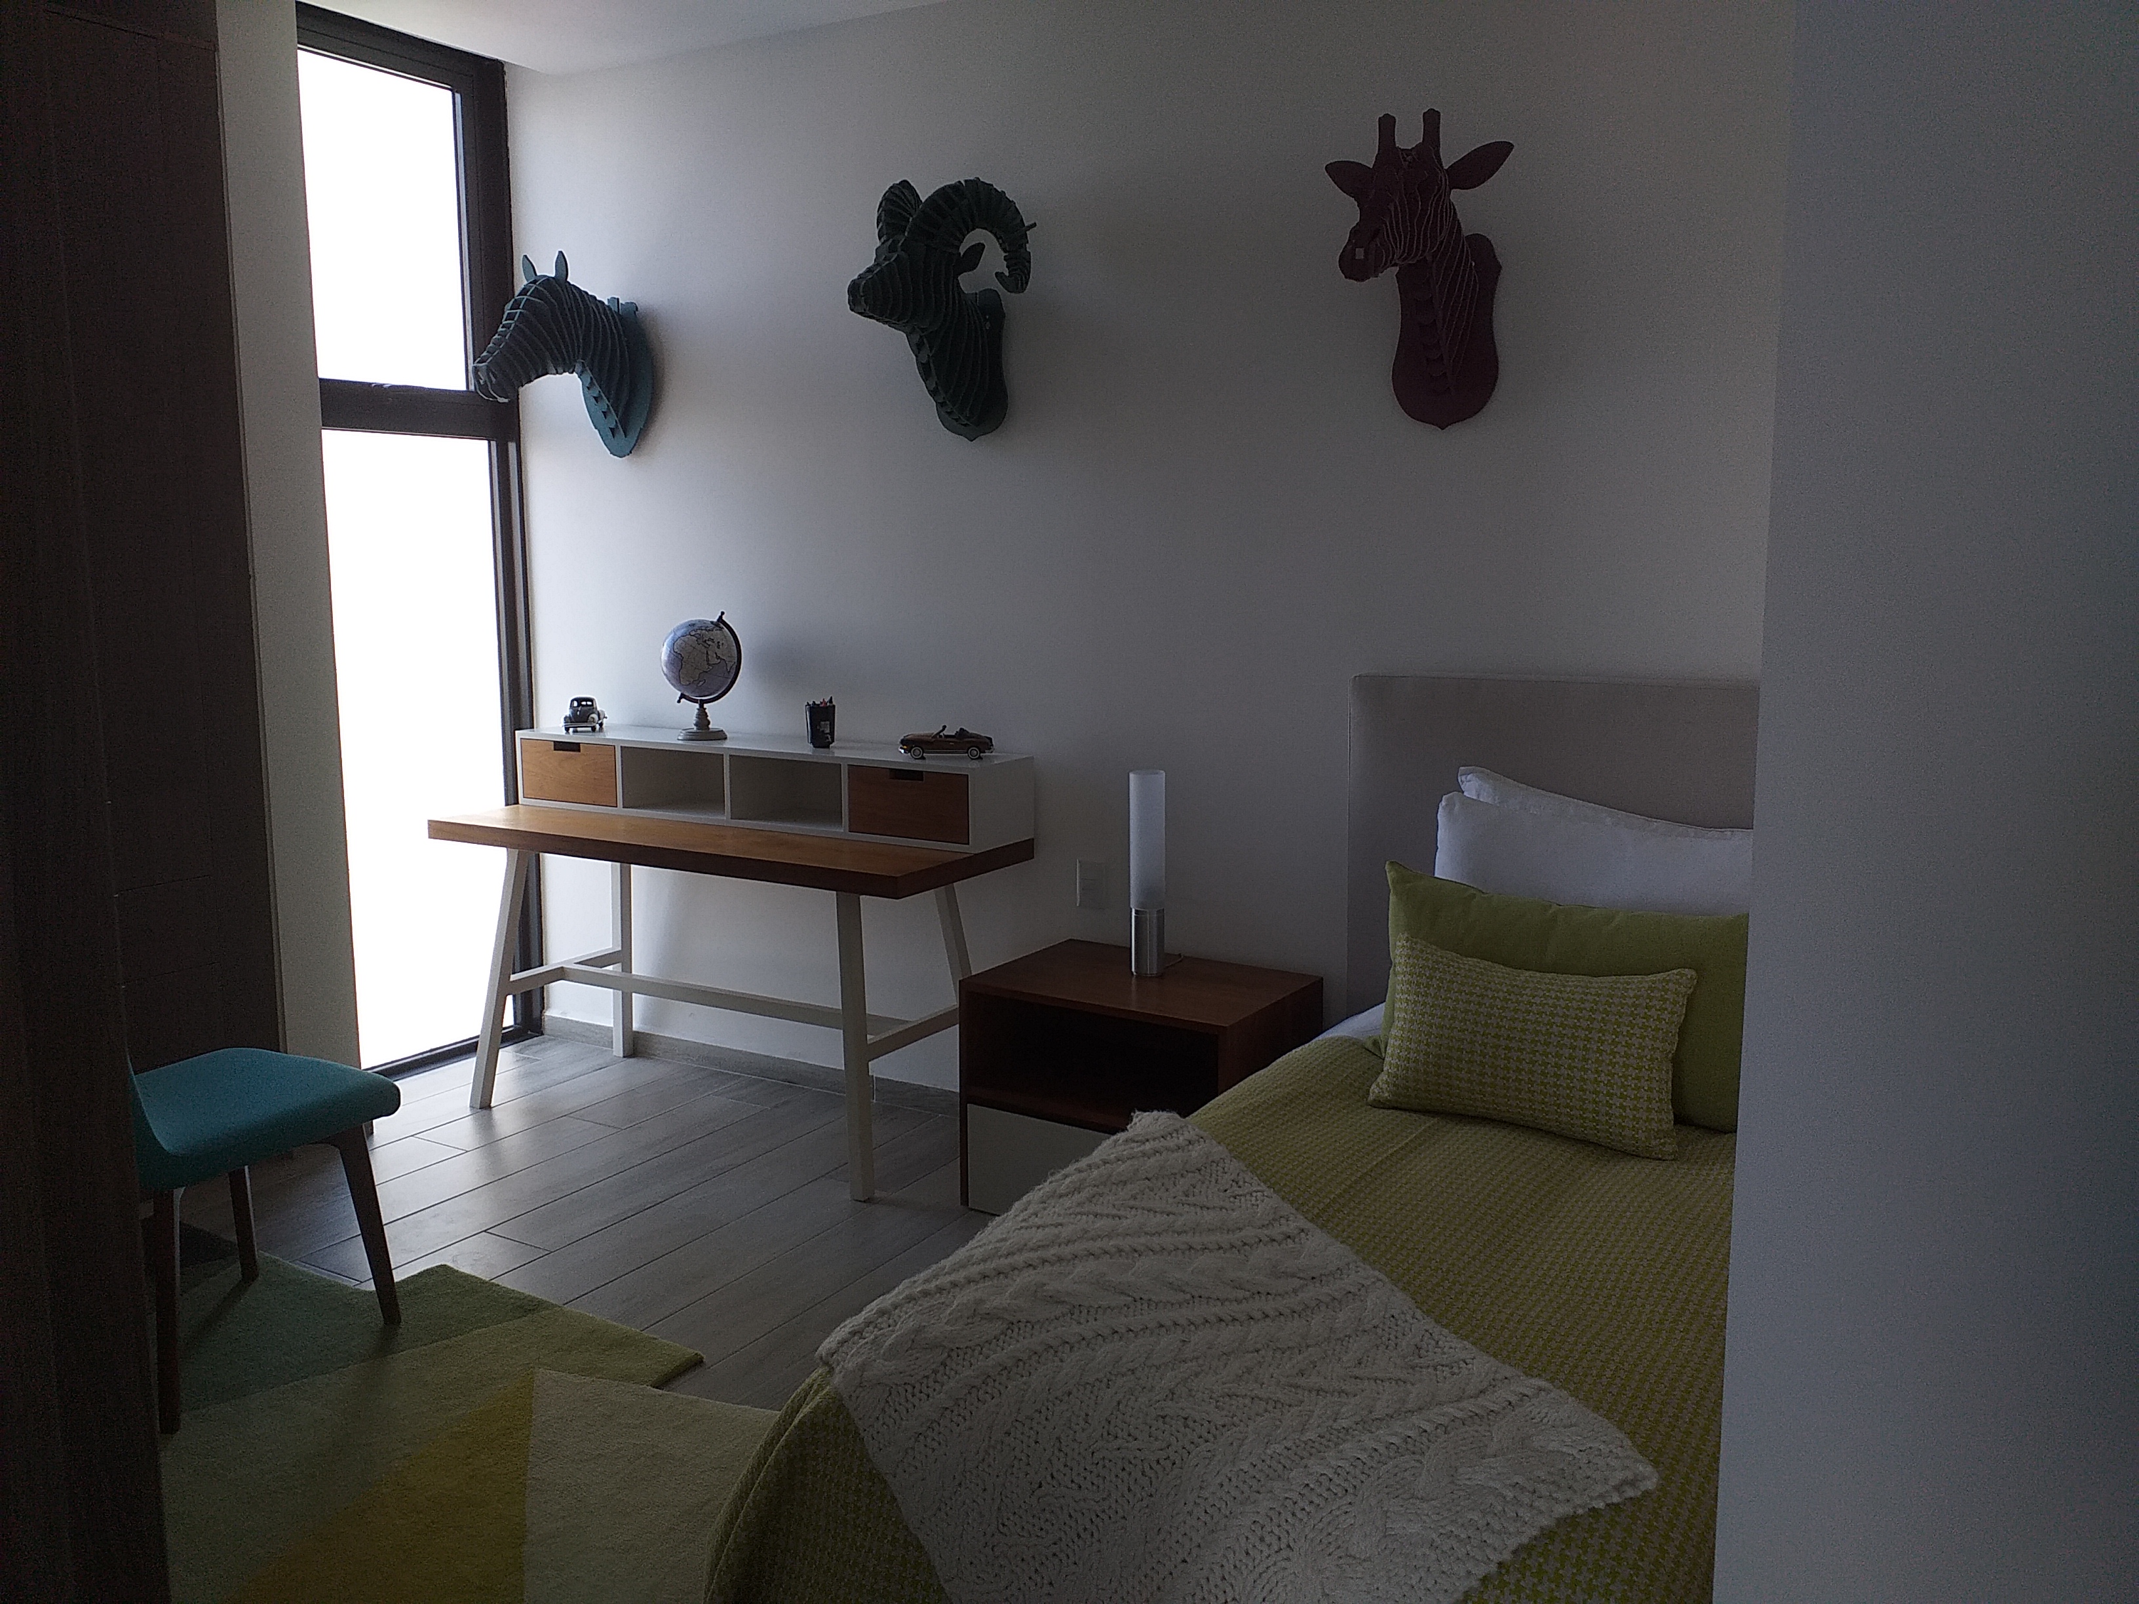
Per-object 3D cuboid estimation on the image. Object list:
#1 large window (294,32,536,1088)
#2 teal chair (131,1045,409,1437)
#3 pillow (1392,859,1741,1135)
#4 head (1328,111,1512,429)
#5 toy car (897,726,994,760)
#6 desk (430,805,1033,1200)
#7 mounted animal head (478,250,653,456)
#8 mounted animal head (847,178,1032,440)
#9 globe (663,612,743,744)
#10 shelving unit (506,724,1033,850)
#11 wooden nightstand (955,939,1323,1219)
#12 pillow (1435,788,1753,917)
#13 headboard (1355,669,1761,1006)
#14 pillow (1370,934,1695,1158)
[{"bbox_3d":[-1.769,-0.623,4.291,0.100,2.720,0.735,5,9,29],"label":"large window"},{"bbox_3d":[-1.542,0.570,2.770,0.490,0.790,0.540,5,9,29],"label":"teal chair"},{"bbox_3d":[0.905,0.328,2.824,0.780,0.410,0.160,5,-16,30],"label":"pillow"},{"bbox_3d":[0.639,-1.009,3.042,0.365,0.565,0.520,5,9,30],"label":"head"},{"bbox_3d":[-0.290,-0.142,3.804,0.224,0.075,0.092,0,8,-5],"label":"toy car"},{"bbox_3d":[-0.859,0.431,4.022,1.456,0.733,0.559,5,9,29],"label":"desk"},{"bbox_3d":[-1.321,-1.146,4.111,0.250,0.494,0.484,5,9,29],"label":"mounted animal head"},{"bbox_3d":[-0.344,-1.126,3.639,0.430,0.585,0.475,5,9,30],"label":"mounted animal head"},{"bbox_3d":[-0.964,-0.332,4.231,0.215,0.345,0.205,-2,8,-13],"label":"globe"},{"bbox_3d":[-0.801,-0.048,4.150,1.515,0.200,0.255,5,9,30],"label":"shelving unit"},{"bbox_3d":[0.157,0.631,3.520,0.631,0.492,0.479,5,9,29],"label":"wooden nightstand"},{"bbox_3d":[1.018,0.262,2.899,0.760,0.500,0.170,5,-8,30],"label":"pillow"},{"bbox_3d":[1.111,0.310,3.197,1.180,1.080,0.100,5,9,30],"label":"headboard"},{"bbox_3d":[0.764,0.393,2.682,0.510,0.320,0.130,5,-29,30],"label":"pillow"}]

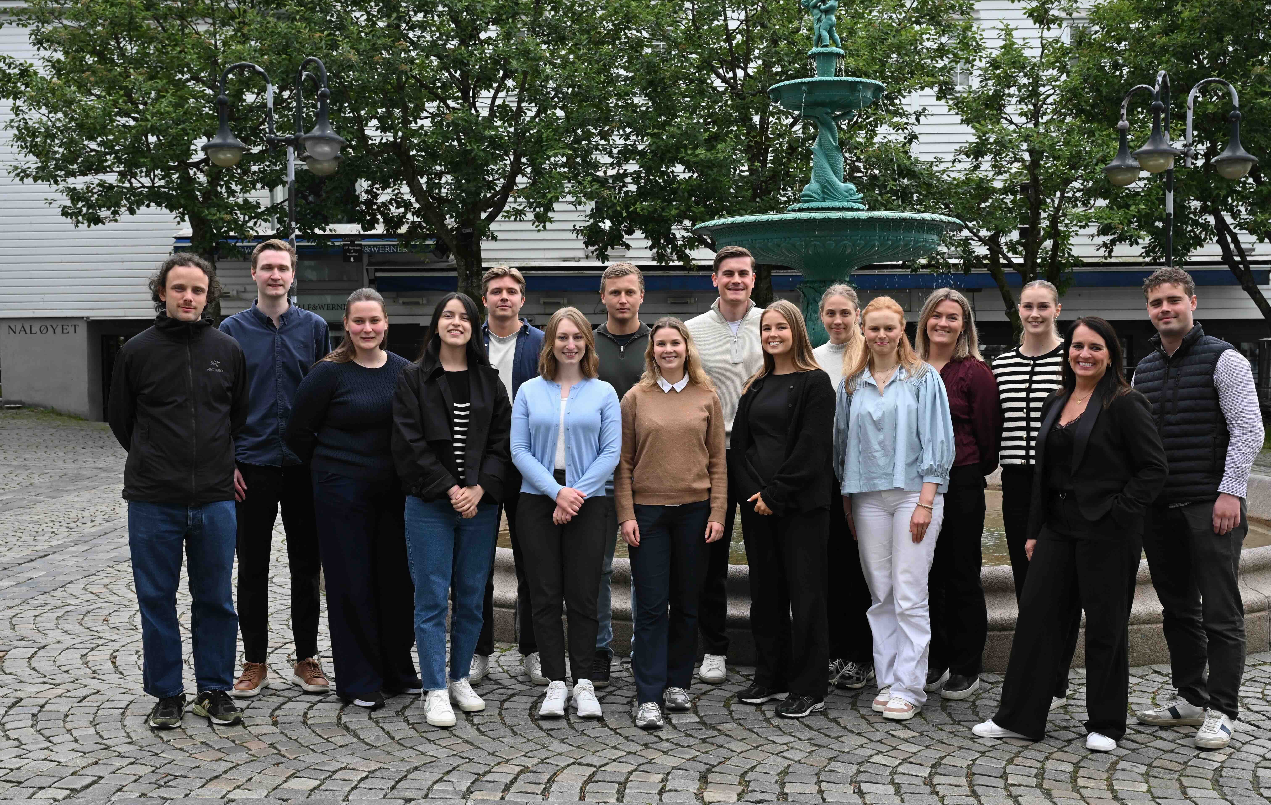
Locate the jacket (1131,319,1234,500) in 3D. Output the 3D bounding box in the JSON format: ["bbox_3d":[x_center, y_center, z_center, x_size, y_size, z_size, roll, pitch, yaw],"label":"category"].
[{"bbox_3d":[2.147,0.045,5.270,0.420,0.700,0.310,1,2,36],"label":"jacket"}]

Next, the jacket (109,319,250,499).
[{"bbox_3d":[-1.827,0.024,5.360,0.540,0.751,0.320,-2,4,-22],"label":"jacket"}]

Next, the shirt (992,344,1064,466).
[{"bbox_3d":[1.684,0.013,5.660,0.400,0.520,0.270,1,4,27],"label":"shirt"}]

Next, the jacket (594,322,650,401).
[{"bbox_3d":[-0.057,-0.002,5.950,0.480,0.716,0.290,-1,3,0],"label":"jacket"}]

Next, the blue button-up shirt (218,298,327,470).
[{"bbox_3d":[-1.563,-0.079,5.800,0.490,0.715,0.300,-2,4,-15],"label":"blue button-up shirt"}]

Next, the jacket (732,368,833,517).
[{"bbox_3d":[0.614,0.167,5.620,0.440,0.610,0.330,1,2,28],"label":"jacket"}]

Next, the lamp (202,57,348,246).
[{"bbox_3d":[-3.760,-1.270,13.970,1.480,4.500,1.600,0,2,0],"label":"lamp"}]

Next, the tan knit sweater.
[{"bbox_3d":[0.147,0.208,5.500,0.455,0.585,0.290,0,2,-2],"label":"tan knit sweater"}]

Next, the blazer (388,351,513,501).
[{"bbox_3d":[-0.744,0.103,5.430,0.470,0.606,0.330,-1,3,-8],"label":"blazer"}]

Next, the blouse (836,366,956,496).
[{"bbox_3d":[1.066,0.111,5.530,0.480,0.540,0.330,1,2,28],"label":"blouse"}]

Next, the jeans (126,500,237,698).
[{"bbox_3d":[-1.835,0.748,5.430,0.420,0.890,0.310,-1,2,-24],"label":"jeans"}]

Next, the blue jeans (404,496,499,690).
[{"bbox_3d":[-0.755,0.762,5.500,0.375,0.826,0.280,-1,3,-8],"label":"blue jeans"}]

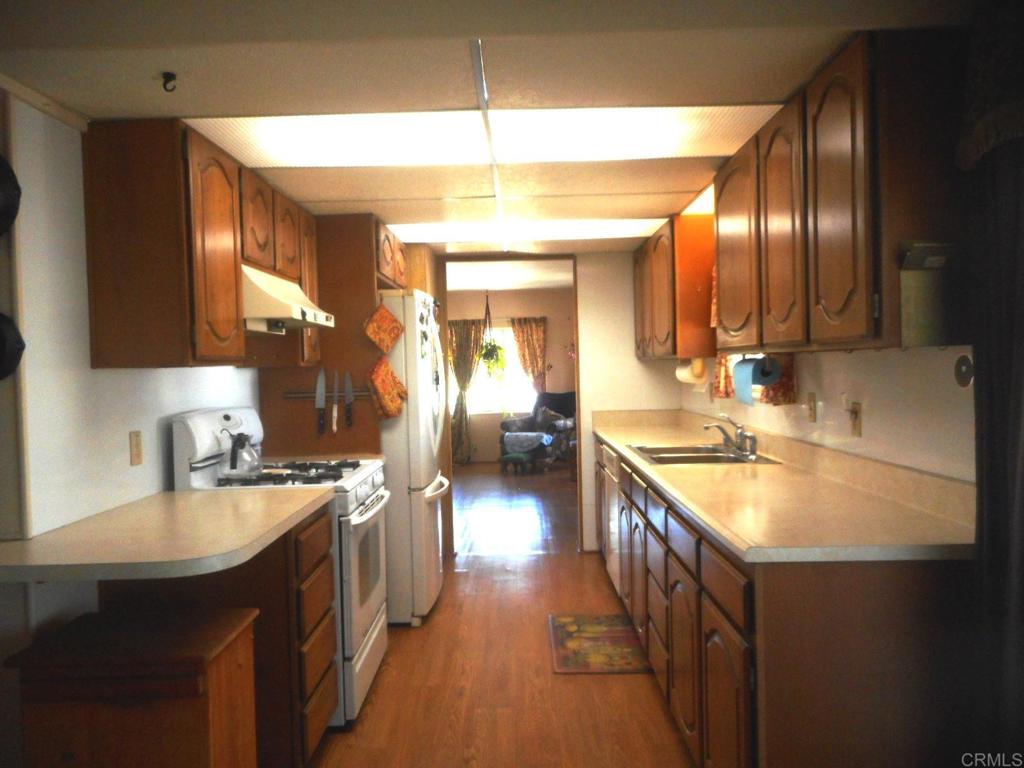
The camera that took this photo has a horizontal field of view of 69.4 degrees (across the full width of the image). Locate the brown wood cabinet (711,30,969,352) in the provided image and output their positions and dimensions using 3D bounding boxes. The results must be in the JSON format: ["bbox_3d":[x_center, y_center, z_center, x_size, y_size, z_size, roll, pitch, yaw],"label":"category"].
[{"bbox_3d":[1.027,-0.484,2.476,0.328,0.756,1.445,-1,2,1],"label":"brown wood cabinet"}]

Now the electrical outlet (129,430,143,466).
[{"bbox_3d":[-1.333,0.227,2.631,0.008,0.120,0.080,-1,1,0],"label":"electrical outlet"}]

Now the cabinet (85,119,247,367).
[{"bbox_3d":[-1.185,-0.452,2.598,0.330,0.780,0.493,-1,1,0],"label":"cabinet"}]

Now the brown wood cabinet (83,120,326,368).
[{"bbox_3d":[-1.167,-0.458,3.079,0.325,0.773,1.505,-1,2,0],"label":"brown wood cabinet"}]

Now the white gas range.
[{"bbox_3d":[-0.924,0.696,3.154,0.687,1.199,0.760,-1,2,1],"label":"white gas range"}]

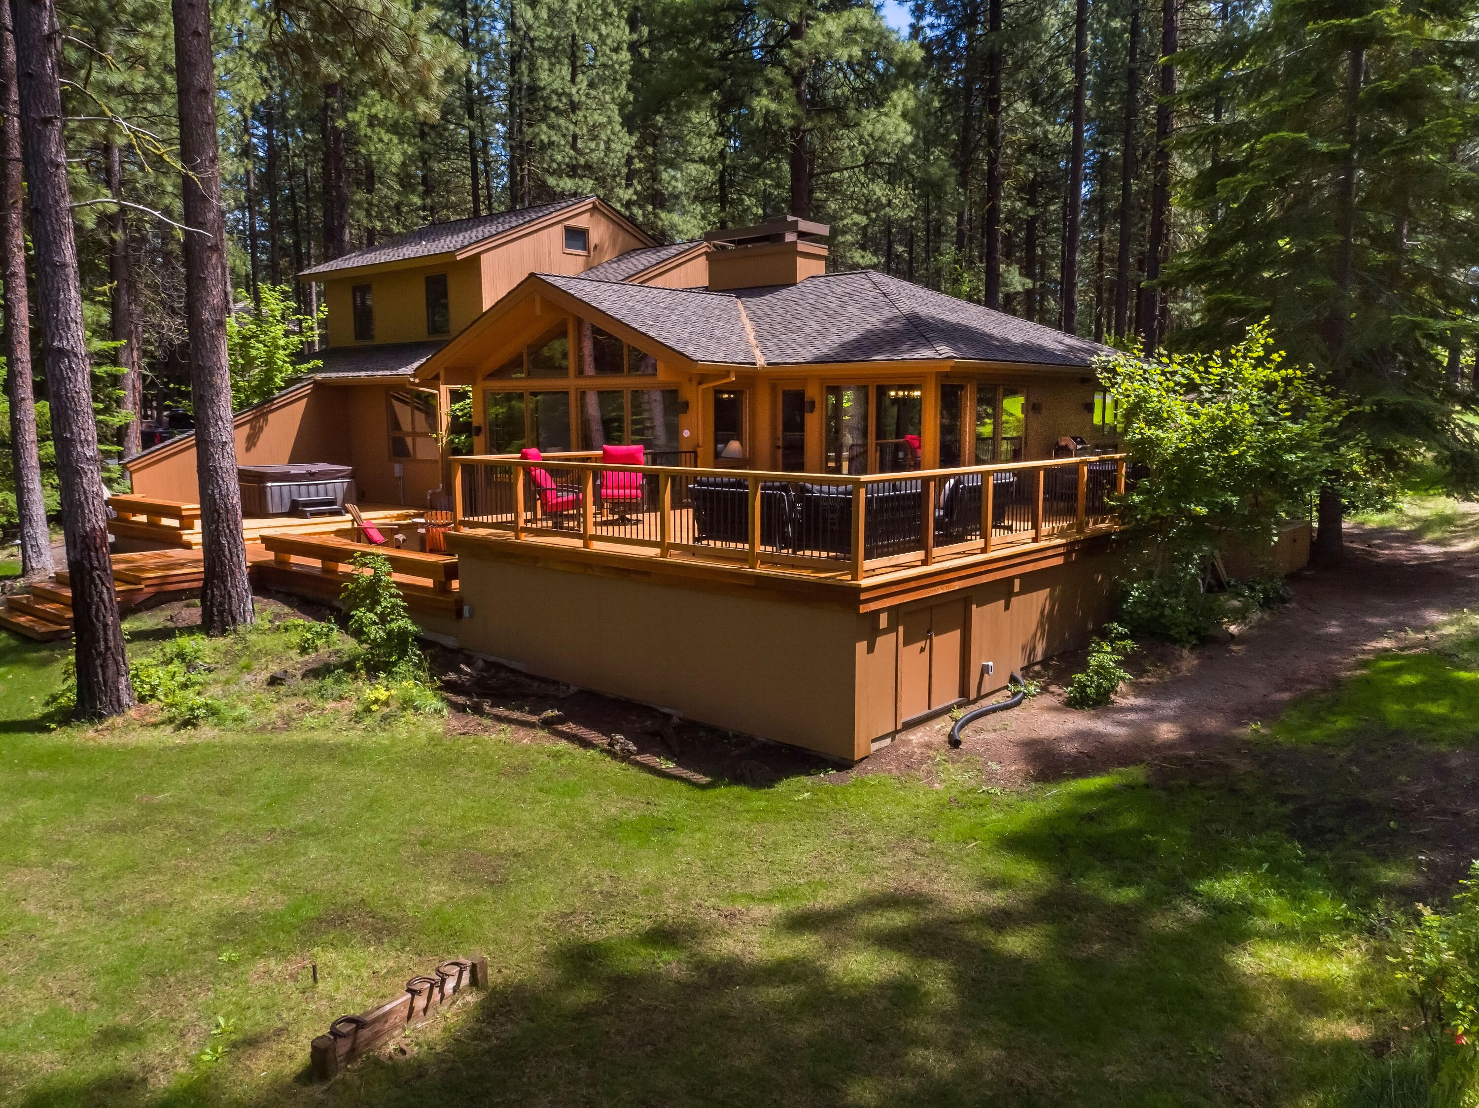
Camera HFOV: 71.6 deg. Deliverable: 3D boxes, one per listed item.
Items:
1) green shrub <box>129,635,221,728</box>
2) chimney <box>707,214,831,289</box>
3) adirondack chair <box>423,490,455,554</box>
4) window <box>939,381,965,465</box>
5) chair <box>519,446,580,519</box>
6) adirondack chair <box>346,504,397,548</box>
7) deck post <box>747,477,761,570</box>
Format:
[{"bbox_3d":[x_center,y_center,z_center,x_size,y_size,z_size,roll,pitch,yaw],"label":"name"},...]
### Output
[{"bbox_3d":[-6.453,1.427,11.667,0.950,0.720,0.900,-1,8,-9],"label":"green shrub"},{"bbox_3d":[0.590,-6.464,22.470,2.650,1.450,1.170,7,10,40],"label":"chimney"},{"bbox_3d":[-4.705,-0.342,15.963,0.750,0.950,0.880,-5,9,-31],"label":"adirondack chair"},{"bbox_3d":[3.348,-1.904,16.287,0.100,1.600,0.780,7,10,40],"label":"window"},{"bbox_3d":[-2.712,-1.003,15.285,0.880,1.100,0.720,2,9,15],"label":"chair"},{"bbox_3d":[-6.335,-0.394,18.072,0.850,0.940,0.730,0,8,3],"label":"adirondack chair"},{"bbox_3d":[0.157,-0.325,10.679,0.090,0.950,0.090,7,10,40],"label":"deck post"}]

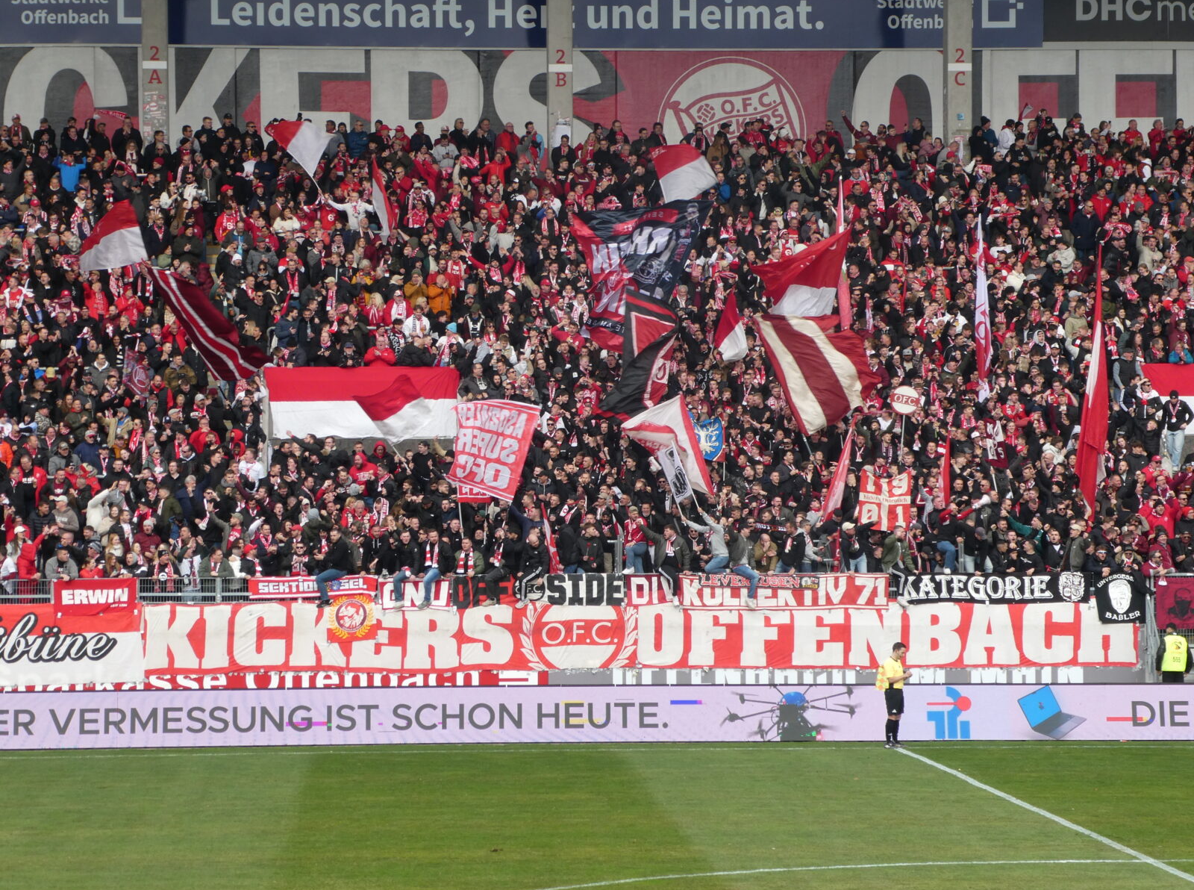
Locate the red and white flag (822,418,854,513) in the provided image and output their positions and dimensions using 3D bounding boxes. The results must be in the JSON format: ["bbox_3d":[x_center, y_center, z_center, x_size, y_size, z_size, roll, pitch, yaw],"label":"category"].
[{"bbox_3d":[4.602,0.435,88.700,0.604,1.848,0.300,0,-1,-3],"label":"red and white flag"}]

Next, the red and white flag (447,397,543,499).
[{"bbox_3d":[-2.016,0.118,90.661,1.834,1.998,0.500,0,-1,-3],"label":"red and white flag"}]

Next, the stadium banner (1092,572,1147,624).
[{"bbox_3d":[9.802,2.868,87.300,1.014,0.962,0.060,0,-1,-3],"label":"stadium banner"}]

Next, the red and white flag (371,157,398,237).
[{"bbox_3d":[-4.571,-5.314,100.300,0.603,1.768,0.500,0,-1,-3],"label":"red and white flag"}]

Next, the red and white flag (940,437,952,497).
[{"bbox_3d":[6.914,0.425,92.161,0.280,1.348,0.400,0,-1,-3],"label":"red and white flag"}]

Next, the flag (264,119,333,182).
[{"bbox_3d":[-6.560,-6.478,102.500,1.478,1.437,0.400,0,-1,-3],"label":"flag"}]

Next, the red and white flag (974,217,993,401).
[{"bbox_3d":[7.747,-2.719,93.300,0.374,3.738,0.500,0,-1,-3],"label":"red and white flag"}]

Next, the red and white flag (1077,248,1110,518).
[{"bbox_3d":[9.499,-1.234,89.300,0.608,5.170,0.400,0,-1,-3],"label":"red and white flag"}]

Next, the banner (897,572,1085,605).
[{"bbox_3d":[7.463,2.712,87.344,3.607,0.595,0.070,0,-1,-3],"label":"banner"}]

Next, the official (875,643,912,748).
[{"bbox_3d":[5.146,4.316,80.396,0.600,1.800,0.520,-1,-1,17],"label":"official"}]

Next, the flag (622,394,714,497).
[{"bbox_3d":[1.369,0.009,89.300,1.789,1.968,0.700,0,-1,-3],"label":"flag"}]

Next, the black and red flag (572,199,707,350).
[{"bbox_3d":[0.839,-3.363,92.000,2.700,3.000,0.700,0,-1,-3],"label":"black and red flag"}]

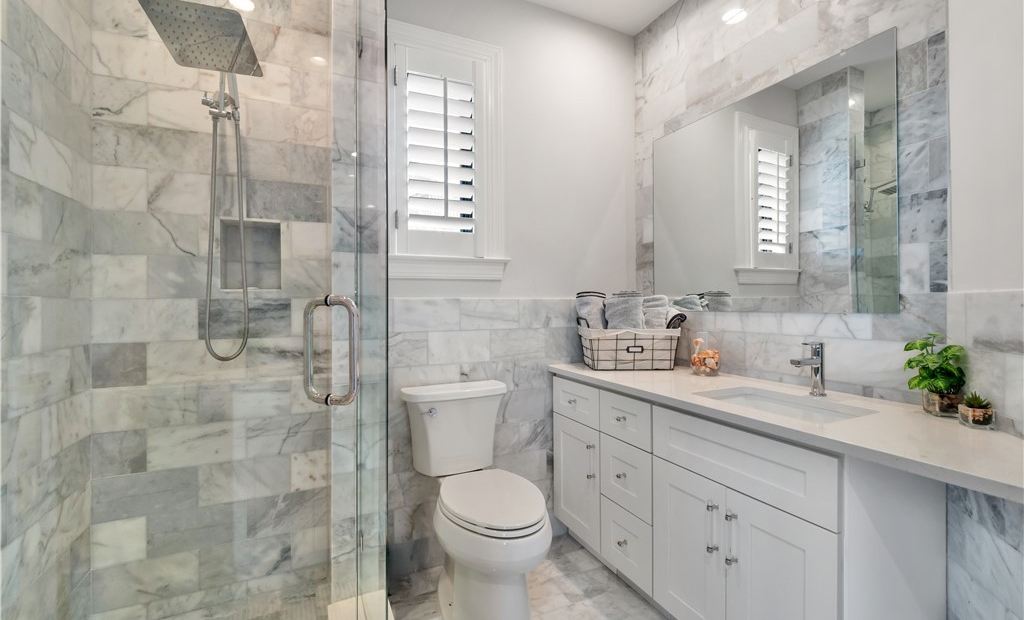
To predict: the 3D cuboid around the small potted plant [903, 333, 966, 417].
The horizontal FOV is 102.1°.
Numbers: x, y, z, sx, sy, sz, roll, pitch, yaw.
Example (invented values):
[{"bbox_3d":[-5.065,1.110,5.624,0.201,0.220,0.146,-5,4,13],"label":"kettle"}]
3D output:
[{"bbox_3d":[1.182,0.179,1.154,0.115,0.214,0.118,0,1,-25],"label":"small potted plant"}]

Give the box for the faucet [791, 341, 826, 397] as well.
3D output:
[{"bbox_3d":[0.982,0.196,1.380,0.174,0.180,0.052,0,1,-25],"label":"faucet"}]

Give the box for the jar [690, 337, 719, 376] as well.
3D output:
[{"bbox_3d":[0.852,0.195,1.827,0.126,0.175,0.126,0,0,0],"label":"jar"}]

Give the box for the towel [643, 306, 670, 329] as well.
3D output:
[{"bbox_3d":[0.709,0.034,2.031,0.125,0.180,0.140,0,0,-3],"label":"towel"}]

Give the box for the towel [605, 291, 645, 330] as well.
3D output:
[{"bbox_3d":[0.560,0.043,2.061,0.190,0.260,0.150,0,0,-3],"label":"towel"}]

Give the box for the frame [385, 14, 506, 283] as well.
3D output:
[{"bbox_3d":[-0.297,-0.707,1.871,0.636,1.132,0.070,0,1,-25],"label":"frame"}]

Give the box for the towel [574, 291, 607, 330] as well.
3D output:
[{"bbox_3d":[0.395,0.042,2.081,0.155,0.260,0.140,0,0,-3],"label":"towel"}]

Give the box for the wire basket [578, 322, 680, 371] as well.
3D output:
[{"bbox_3d":[0.564,0.181,2.064,0.425,0.200,0.280,0,0,-3],"label":"wire basket"}]

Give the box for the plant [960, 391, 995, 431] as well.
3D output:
[{"bbox_3d":[1.144,0.242,1.017,0.064,0.092,0.064,0,1,-25],"label":"plant"}]

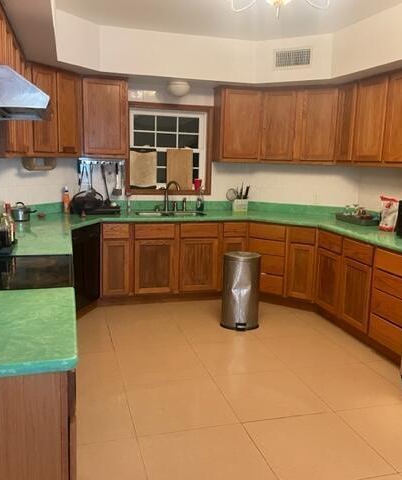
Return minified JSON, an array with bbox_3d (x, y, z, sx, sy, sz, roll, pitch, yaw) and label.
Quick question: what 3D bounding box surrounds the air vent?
[{"bbox_3d":[0.875,-1.727,4.579,0.382,0.176,0.025,7,11,29],"label":"air vent"}]

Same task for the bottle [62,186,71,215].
[{"bbox_3d":[-1.346,-0.398,4.821,0.070,0.272,0.055,-6,12,-37],"label":"bottle"}]

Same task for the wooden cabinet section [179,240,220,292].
[{"bbox_3d":[-0.080,0.225,5.244,0.434,0.577,0.513,-1,10,-15],"label":"wooden cabinet section"}]

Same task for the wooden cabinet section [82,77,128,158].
[{"bbox_3d":[-0.994,-1.234,4.925,0.464,0.784,0.316,-1,10,-15],"label":"wooden cabinet section"}]

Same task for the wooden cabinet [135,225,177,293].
[{"bbox_3d":[-0.529,0.152,5.107,0.465,0.754,0.550,-1,10,-16],"label":"wooden cabinet"}]

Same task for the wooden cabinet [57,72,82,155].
[{"bbox_3d":[-1.351,-1.183,4.560,0.294,0.764,0.333,7,11,29],"label":"wooden cabinet"}]

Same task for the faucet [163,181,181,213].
[{"bbox_3d":[-0.326,-0.455,5.275,0.225,0.333,0.059,10,13,41],"label":"faucet"}]

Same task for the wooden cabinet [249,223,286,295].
[{"bbox_3d":[0.801,0.170,5.254,0.424,0.750,0.540,7,11,28],"label":"wooden cabinet"}]

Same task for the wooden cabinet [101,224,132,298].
[{"bbox_3d":[-0.907,0.159,5.000,0.290,0.754,0.550,-1,10,-16],"label":"wooden cabinet"}]

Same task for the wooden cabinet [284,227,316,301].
[{"bbox_3d":[1.134,0.210,5.082,0.324,0.765,0.588,7,11,29],"label":"wooden cabinet"}]

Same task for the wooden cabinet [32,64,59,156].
[{"bbox_3d":[-1.498,-1.148,4.336,0.300,0.755,0.311,7,11,28],"label":"wooden cabinet"}]

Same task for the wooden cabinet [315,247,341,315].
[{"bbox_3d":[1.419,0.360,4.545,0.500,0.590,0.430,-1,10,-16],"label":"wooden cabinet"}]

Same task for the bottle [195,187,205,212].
[{"bbox_3d":[0.004,-0.434,5.425,0.069,0.255,0.054,0,10,-10],"label":"bottle"}]

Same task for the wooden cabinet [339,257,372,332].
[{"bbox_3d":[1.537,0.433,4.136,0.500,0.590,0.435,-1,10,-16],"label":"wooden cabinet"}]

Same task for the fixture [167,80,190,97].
[{"bbox_3d":[-0.217,-1.478,4.709,0.220,0.125,0.220,2,10,0],"label":"fixture"}]

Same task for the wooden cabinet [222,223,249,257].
[{"bbox_3d":[0.278,0.142,5.351,0.284,0.765,0.588,-1,10,-15],"label":"wooden cabinet"}]

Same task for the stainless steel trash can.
[{"bbox_3d":[0.367,0.464,4.398,0.345,0.650,0.370,2,10,1],"label":"stainless steel trash can"}]

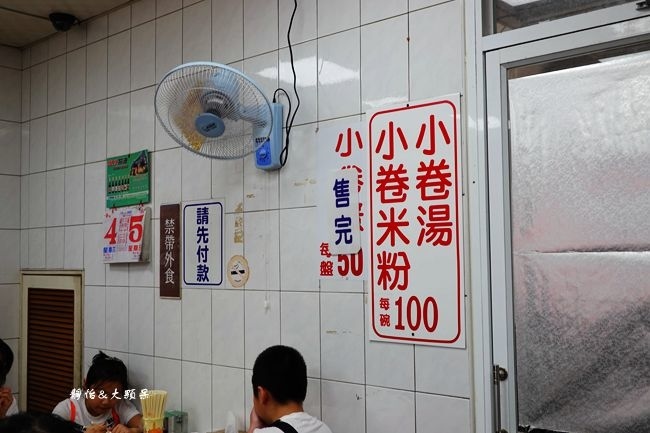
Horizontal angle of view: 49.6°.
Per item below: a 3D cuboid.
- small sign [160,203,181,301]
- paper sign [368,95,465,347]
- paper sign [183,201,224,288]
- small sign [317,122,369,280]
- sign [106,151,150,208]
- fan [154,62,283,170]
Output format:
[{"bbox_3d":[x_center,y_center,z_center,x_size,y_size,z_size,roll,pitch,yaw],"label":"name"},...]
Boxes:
[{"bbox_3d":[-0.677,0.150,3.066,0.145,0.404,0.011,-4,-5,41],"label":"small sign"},{"bbox_3d":[0.279,0.021,2.245,0.361,0.771,0.014,-4,-5,41],"label":"paper sign"},{"bbox_3d":[-0.510,0.117,2.924,0.280,0.364,0.010,-4,-5,41],"label":"paper sign"},{"bbox_3d":[0.059,-0.051,2.440,0.229,0.544,0.012,-4,-5,41],"label":"small sign"},{"bbox_3d":[-0.918,-0.170,3.251,0.341,0.241,0.012,-4,-5,41],"label":"sign"},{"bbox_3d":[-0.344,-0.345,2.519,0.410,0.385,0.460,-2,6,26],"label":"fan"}]

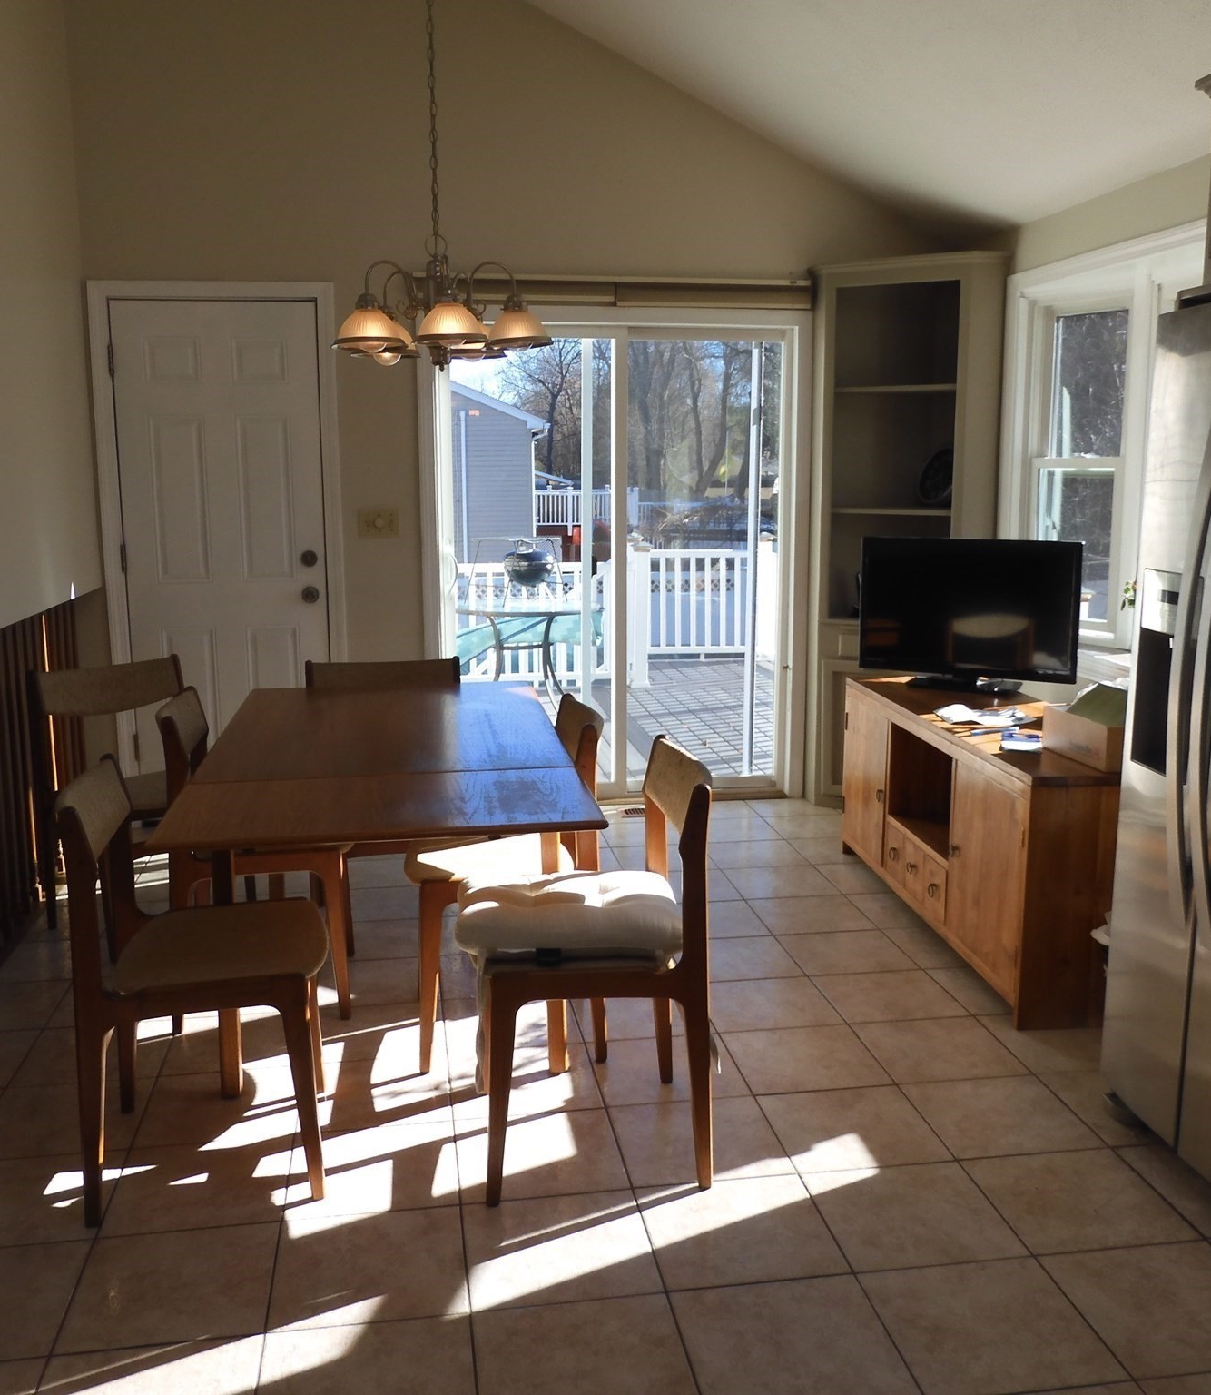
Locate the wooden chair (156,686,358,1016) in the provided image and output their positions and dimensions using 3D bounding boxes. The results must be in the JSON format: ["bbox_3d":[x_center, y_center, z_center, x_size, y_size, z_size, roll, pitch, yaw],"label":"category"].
[{"bbox_3d":[-0.916,0.406,3.474,0.480,0.810,0.485,-2,10,-11],"label":"wooden chair"}]

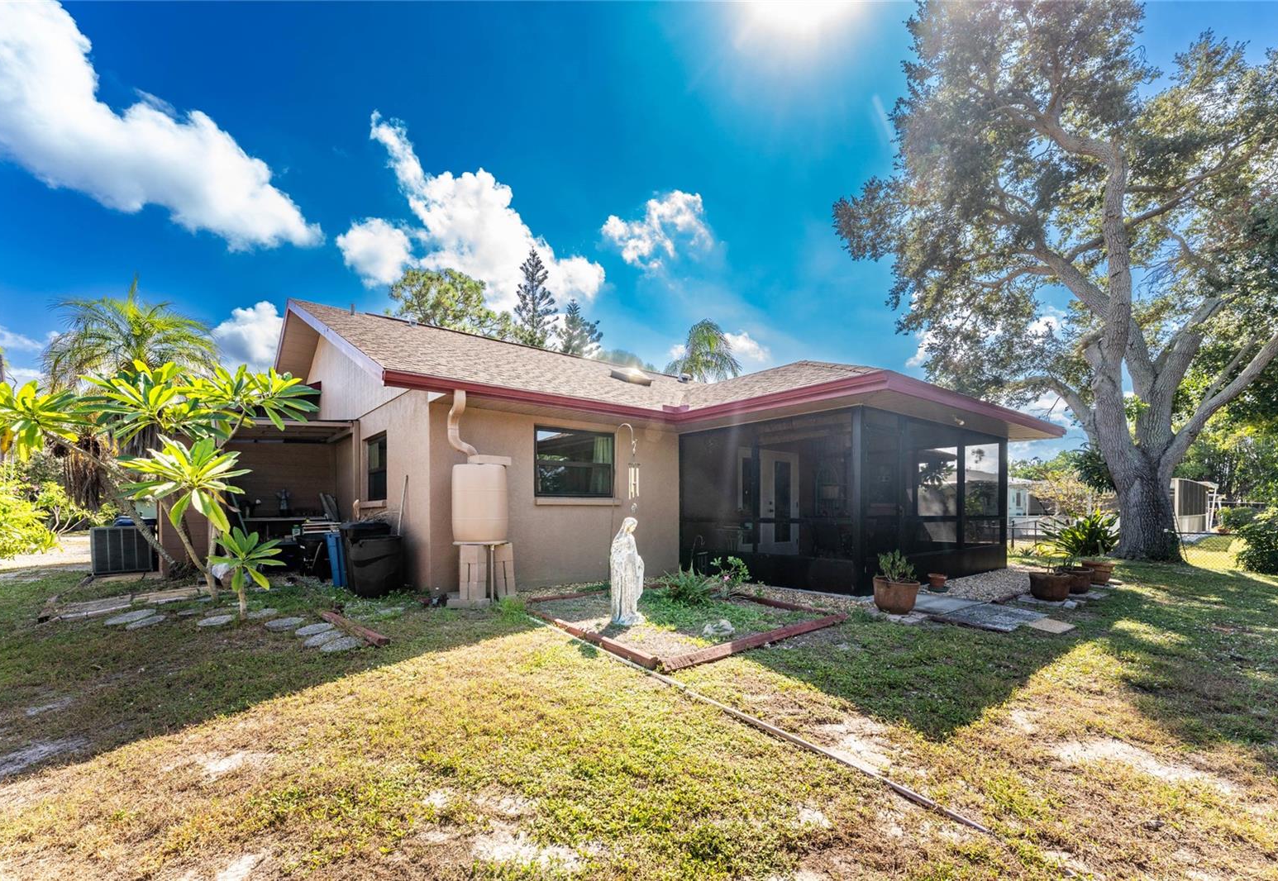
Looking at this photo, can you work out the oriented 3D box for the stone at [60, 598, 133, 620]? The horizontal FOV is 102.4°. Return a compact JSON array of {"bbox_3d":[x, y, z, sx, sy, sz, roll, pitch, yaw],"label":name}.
[{"bbox_3d":[-6.038,1.877,5.750,0.600,0.060,0.580,-3,-4,45],"label":"stone"}]

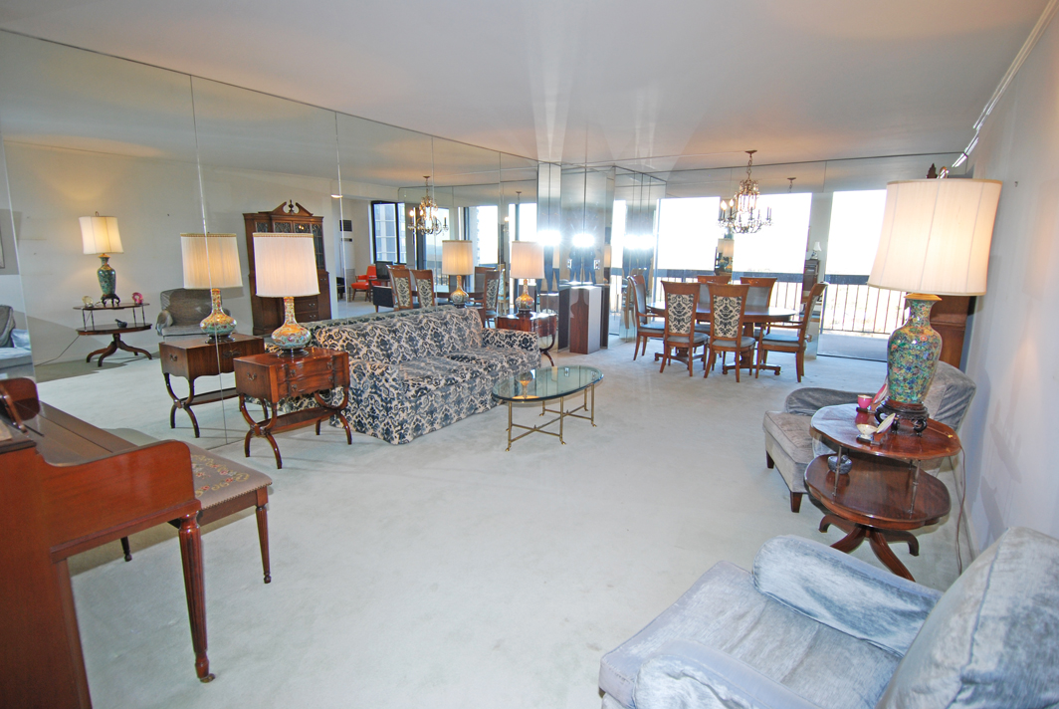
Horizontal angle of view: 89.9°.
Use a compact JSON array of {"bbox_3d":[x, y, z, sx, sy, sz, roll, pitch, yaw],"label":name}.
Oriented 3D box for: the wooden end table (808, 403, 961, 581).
[{"bbox_3d":[1.628,0.681,2.514,0.565,0.714,0.781,8,14,33],"label":"wooden end table"}]

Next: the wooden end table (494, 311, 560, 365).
[{"bbox_3d":[-0.026,-0.110,6.158,0.414,0.704,0.599,8,14,33],"label":"wooden end table"}]

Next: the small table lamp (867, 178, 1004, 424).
[{"bbox_3d":[1.751,-0.198,2.364,0.420,1.082,0.420,8,14,33],"label":"small table lamp"}]

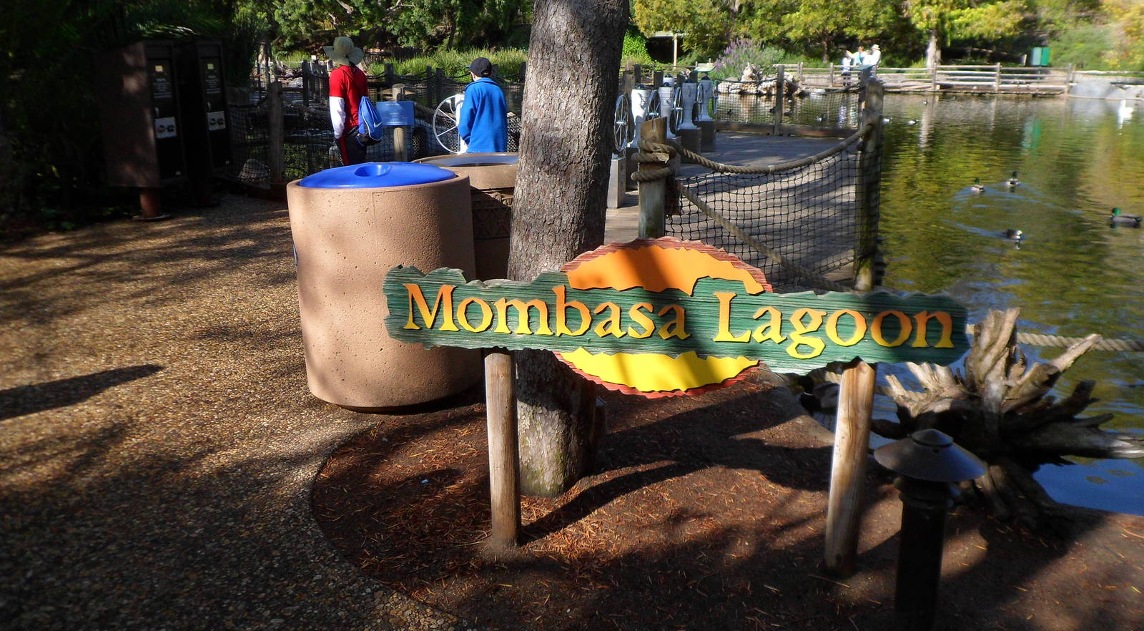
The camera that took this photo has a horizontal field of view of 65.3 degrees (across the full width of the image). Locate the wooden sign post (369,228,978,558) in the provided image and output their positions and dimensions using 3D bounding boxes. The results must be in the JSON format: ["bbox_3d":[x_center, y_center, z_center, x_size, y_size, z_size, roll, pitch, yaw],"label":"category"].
[{"bbox_3d":[0.277,0.262,2.722,1.675,1.050,0.150,1,17,9],"label":"wooden sign post"}]

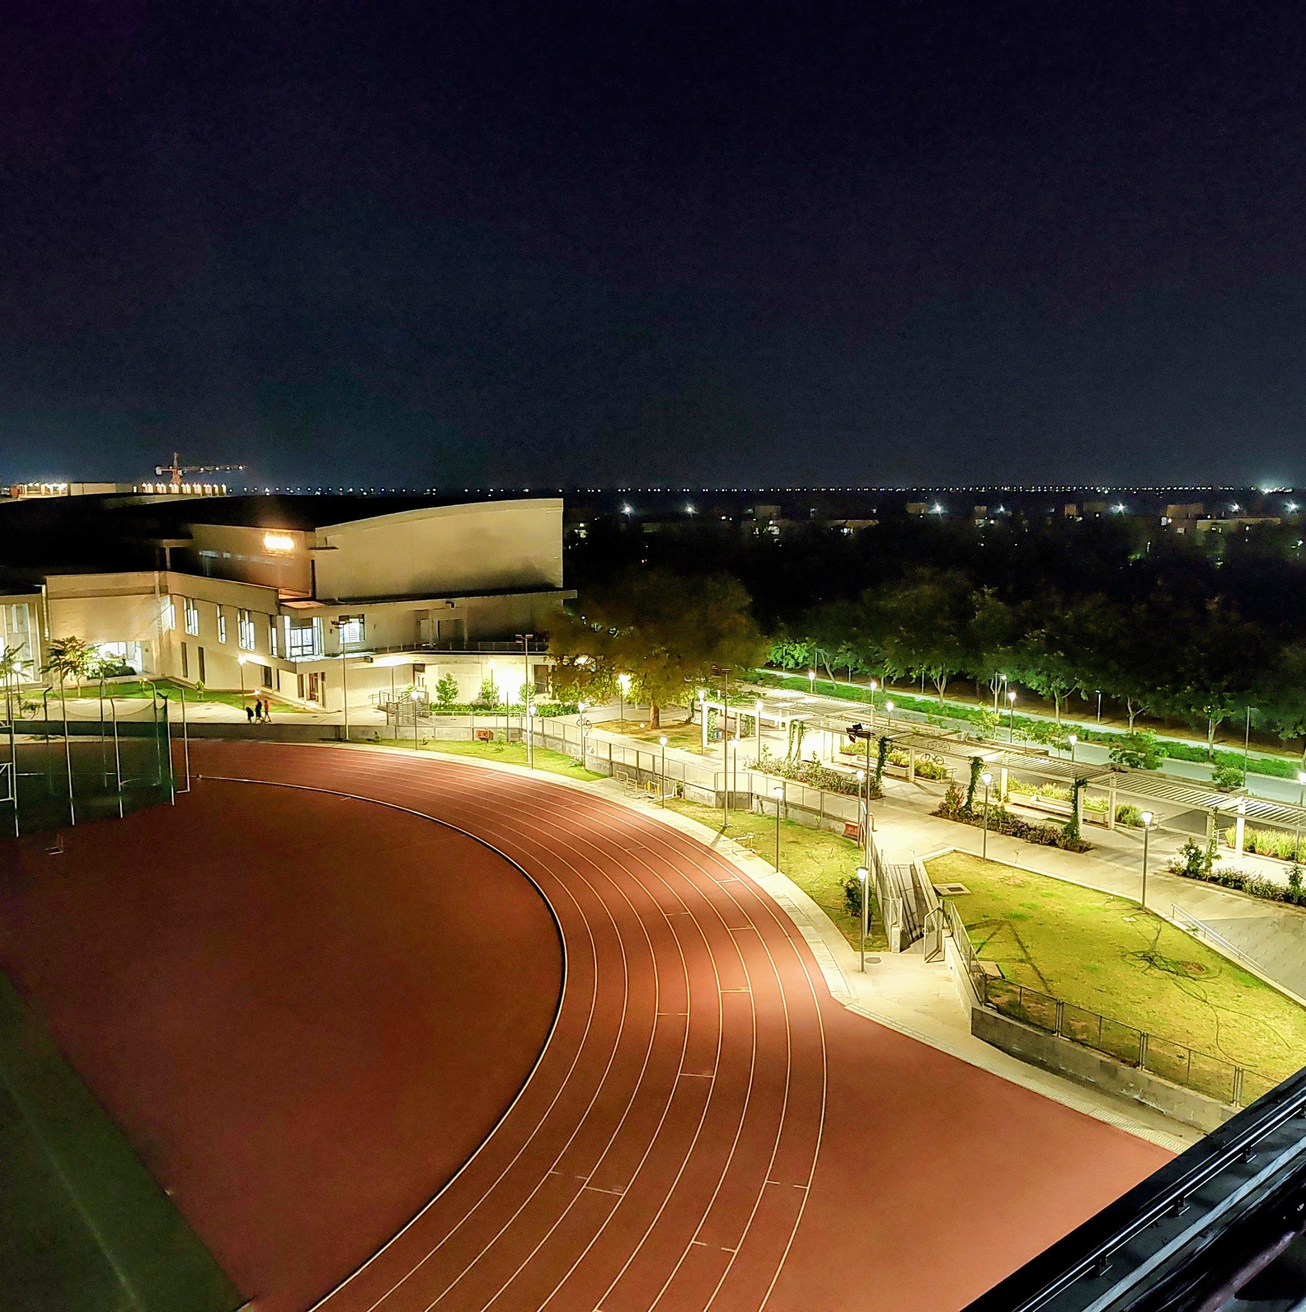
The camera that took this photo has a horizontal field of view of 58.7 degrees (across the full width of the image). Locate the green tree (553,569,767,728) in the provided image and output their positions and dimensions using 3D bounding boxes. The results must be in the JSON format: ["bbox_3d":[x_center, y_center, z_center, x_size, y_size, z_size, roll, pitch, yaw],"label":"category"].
[{"bbox_3d":[0.405,-0.431,90.863,16.600,12.200,15.500,0,8,0],"label":"green tree"}]

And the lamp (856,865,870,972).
[{"bbox_3d":[8.613,10.740,47.461,0.550,4.460,0.550,0,8,0],"label":"lamp"}]

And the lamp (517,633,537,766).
[{"bbox_3d":[-9.015,3.186,83.678,1.200,9.350,0.800,6,10,38],"label":"lamp"}]

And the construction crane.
[{"bbox_3d":[-179.596,-62.941,462.305,56.000,34.900,3.000,6,10,39],"label":"construction crane"}]

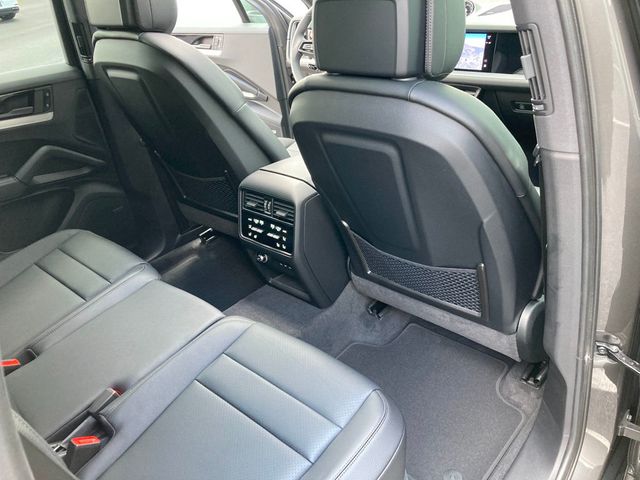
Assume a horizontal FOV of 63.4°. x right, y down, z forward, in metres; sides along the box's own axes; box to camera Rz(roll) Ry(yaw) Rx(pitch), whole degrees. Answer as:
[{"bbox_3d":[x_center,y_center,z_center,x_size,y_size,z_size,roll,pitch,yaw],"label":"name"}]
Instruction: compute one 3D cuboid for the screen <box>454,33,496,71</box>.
[{"bbox_3d":[0.429,-0.622,1.693,0.300,0.118,0.020,19,25,35],"label":"screen"}]

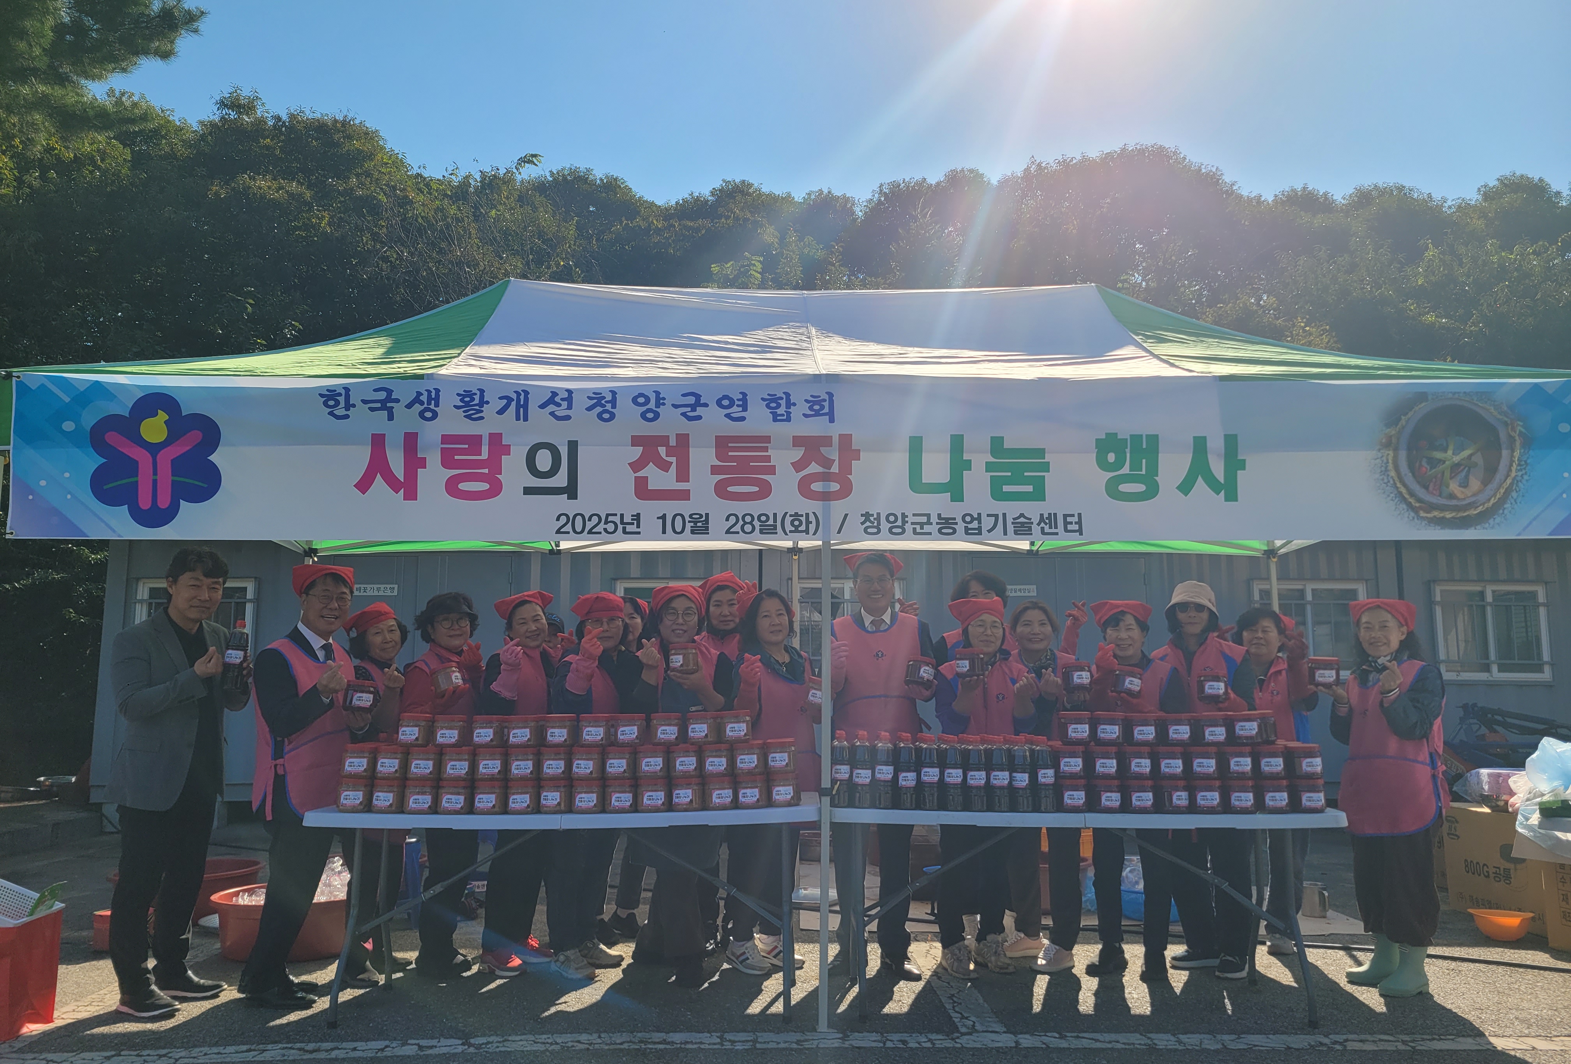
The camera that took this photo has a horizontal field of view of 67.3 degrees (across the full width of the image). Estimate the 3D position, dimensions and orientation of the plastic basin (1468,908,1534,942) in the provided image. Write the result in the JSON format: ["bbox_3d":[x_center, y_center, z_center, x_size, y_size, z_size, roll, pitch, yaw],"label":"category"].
[{"bbox_3d":[3.379,1.859,5.577,0.315,0.127,0.315,-4,-9,30],"label":"plastic basin"}]

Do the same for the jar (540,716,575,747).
[{"bbox_3d":[-0.827,0.735,4.360,0.109,0.116,0.109,0,-8,1],"label":"jar"}]

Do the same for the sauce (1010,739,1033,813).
[{"bbox_3d":[0.855,0.875,4.259,0.078,0.265,0.078,-1,-8,6],"label":"sauce"}]

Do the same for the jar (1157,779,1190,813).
[{"bbox_3d":[1.399,0.952,4.256,0.105,0.115,0.105,0,-8,0],"label":"jar"}]

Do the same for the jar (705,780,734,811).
[{"bbox_3d":[-0.233,0.935,4.213,0.104,0.113,0.104,1,-8,-7],"label":"jar"}]

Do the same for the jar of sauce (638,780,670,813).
[{"bbox_3d":[-0.484,0.971,4.337,0.109,0.116,0.109,1,-8,-8],"label":"jar of sauce"}]

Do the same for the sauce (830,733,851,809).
[{"bbox_3d":[0.202,0.860,4.269,0.072,0.270,0.072,0,-8,3],"label":"sauce"}]

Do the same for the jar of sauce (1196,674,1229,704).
[{"bbox_3d":[1.726,0.635,4.770,0.108,0.116,0.108,0,-8,13],"label":"jar of sauce"}]

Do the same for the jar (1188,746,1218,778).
[{"bbox_3d":[1.520,0.843,4.297,0.113,0.115,0.113,-1,-8,12],"label":"jar"}]

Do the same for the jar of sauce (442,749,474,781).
[{"bbox_3d":[-1.178,0.837,4.240,0.110,0.114,0.110,0,-7,0],"label":"jar of sauce"}]

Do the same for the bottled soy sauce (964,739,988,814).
[{"bbox_3d":[0.686,0.871,4.236,0.083,0.263,0.083,0,-7,0],"label":"bottled soy sauce"}]

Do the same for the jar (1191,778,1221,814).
[{"bbox_3d":[1.518,0.955,4.249,0.104,0.113,0.104,-1,-8,10],"label":"jar"}]

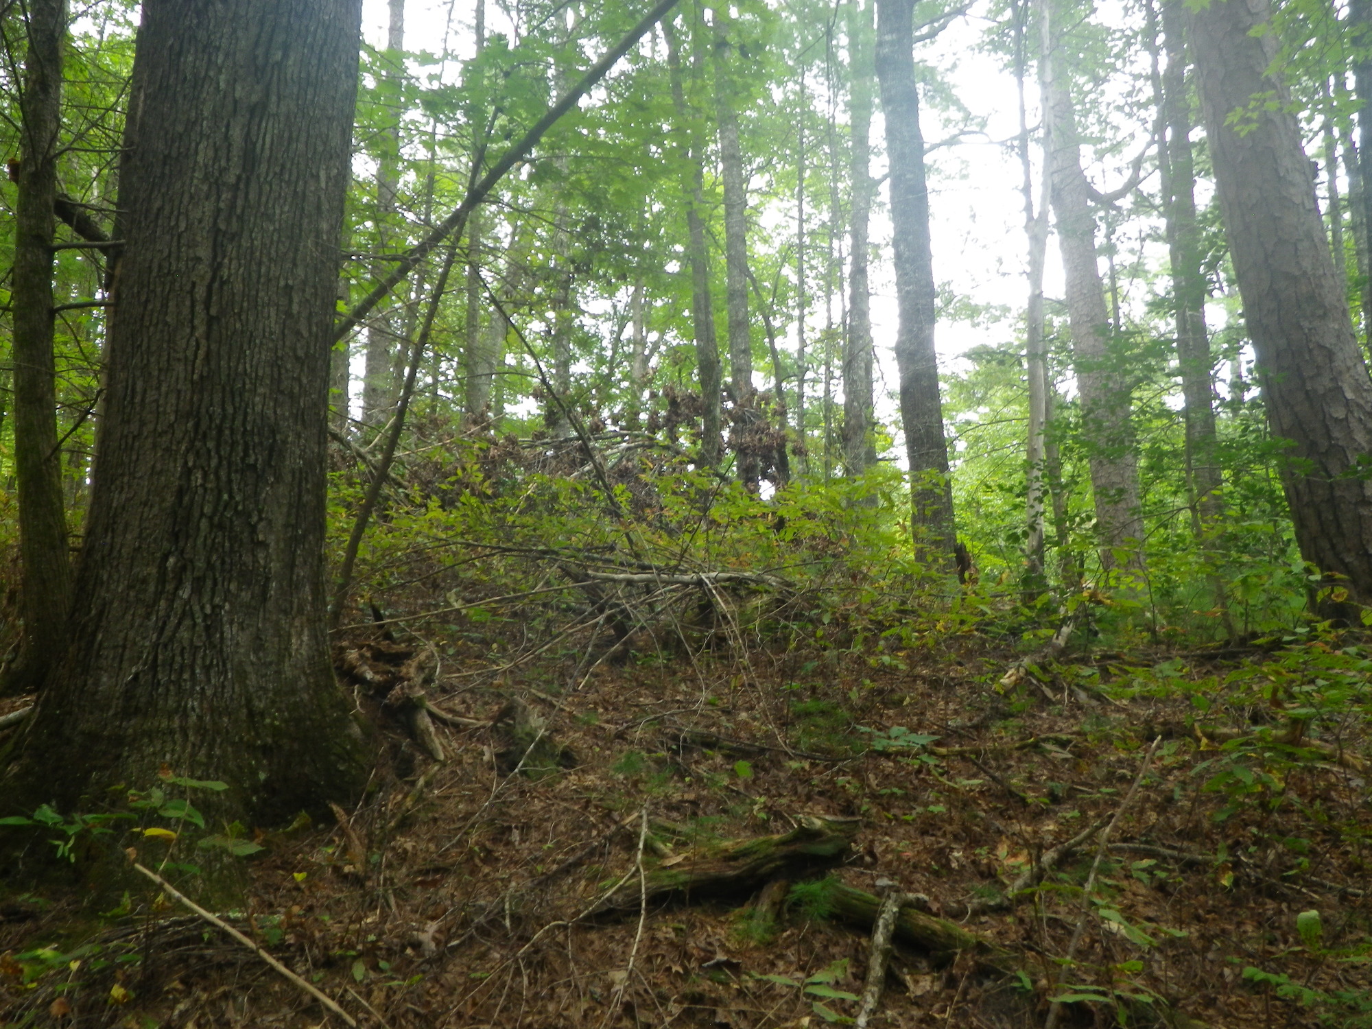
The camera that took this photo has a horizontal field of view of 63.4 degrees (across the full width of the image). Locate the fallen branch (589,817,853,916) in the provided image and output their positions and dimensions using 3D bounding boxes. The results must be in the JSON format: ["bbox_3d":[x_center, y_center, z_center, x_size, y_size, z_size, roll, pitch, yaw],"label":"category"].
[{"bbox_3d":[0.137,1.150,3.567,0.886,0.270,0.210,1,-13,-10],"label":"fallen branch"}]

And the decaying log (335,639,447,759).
[{"bbox_3d":[-1.365,0.856,5.150,0.507,0.495,0.420,2,-13,-15],"label":"decaying log"}]

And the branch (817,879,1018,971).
[{"bbox_3d":[0.660,1.223,3.275,0.571,0.210,0.150,-7,-14,25],"label":"branch"}]

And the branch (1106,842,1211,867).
[{"bbox_3d":[1.669,1.195,3.919,0.339,0.083,0.098,-6,-13,20],"label":"branch"}]

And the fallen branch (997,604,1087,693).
[{"bbox_3d":[2.223,0.806,6.900,1.055,0.560,0.170,11,-17,-43],"label":"fallen branch"}]

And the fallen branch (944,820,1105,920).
[{"bbox_3d":[1.213,1.190,3.767,0.926,0.240,0.180,9,-16,-38],"label":"fallen branch"}]

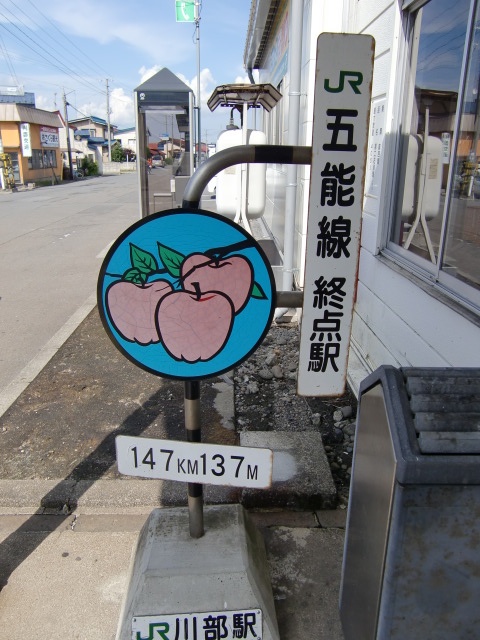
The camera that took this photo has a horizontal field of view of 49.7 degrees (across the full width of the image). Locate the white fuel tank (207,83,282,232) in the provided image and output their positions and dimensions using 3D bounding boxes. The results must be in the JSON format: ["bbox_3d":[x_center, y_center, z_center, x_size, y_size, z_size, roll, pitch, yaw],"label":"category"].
[{"bbox_3d":[0.021,-1.087,4.900,0.620,1.980,1.300,0,17,-1],"label":"white fuel tank"}]

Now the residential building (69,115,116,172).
[{"bbox_3d":[-16.030,-19.640,57.310,4.900,5.700,7.000,0,18,-2],"label":"residential building"}]

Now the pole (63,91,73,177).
[{"bbox_3d":[-10.677,-11.421,32.056,0.250,5.400,0.250,0,18,-2],"label":"pole"}]

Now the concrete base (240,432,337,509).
[{"bbox_3d":[0.225,0.741,2.646,0.445,0.095,0.570,0,18,-2],"label":"concrete base"}]

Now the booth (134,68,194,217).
[{"bbox_3d":[-1.199,-2.667,8.616,0.900,2.700,0.880,0,18,-2],"label":"booth"}]

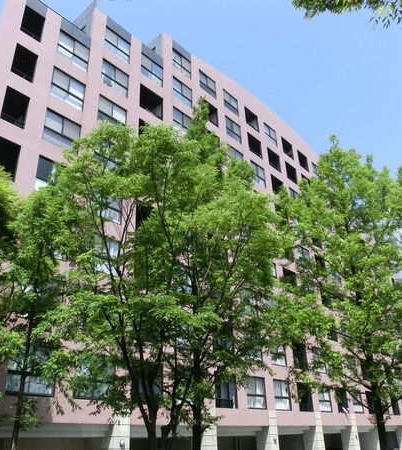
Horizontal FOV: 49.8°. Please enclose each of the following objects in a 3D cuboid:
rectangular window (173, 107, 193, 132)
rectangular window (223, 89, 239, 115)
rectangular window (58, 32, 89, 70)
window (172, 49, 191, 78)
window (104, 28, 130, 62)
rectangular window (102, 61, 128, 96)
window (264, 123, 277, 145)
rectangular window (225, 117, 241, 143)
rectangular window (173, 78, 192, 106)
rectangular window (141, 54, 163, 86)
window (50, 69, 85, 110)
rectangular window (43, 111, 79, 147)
[{"bbox_3d":[-1.305,-7.148,30.576,0.200,1.796,1.930,-24,-34,36],"label":"rectangular window"},{"bbox_3d":[2.520,-10.330,36.851,0.180,1.828,1.871,-24,-34,36],"label":"rectangular window"},{"bbox_3d":[-7.261,-9.917,24.690,0.200,1.796,1.930,-24,-34,36],"label":"rectangular window"},{"bbox_3d":[-1.494,-12.206,32.850,0.180,1.828,1.909,-24,-34,36],"label":"window"},{"bbox_3d":[-5.342,-11.450,27.682,0.180,1.828,1.874,-24,-34,36],"label":"window"},{"bbox_3d":[-5.290,-9.001,26.638,0.200,1.796,1.930,-24,-34,36],"label":"rectangular window"},{"bbox_3d":[6.595,-8.553,41.200,0.200,1.796,1.930,-24,-34,36],"label":"window"},{"bbox_3d":[2.618,-7.763,35.549,0.180,1.828,1.871,-24,-34,36],"label":"rectangular window"},{"bbox_3d":[-1.397,-9.639,31.548,0.180,1.828,1.909,-24,-34,36],"label":"rectangular window"},{"bbox_3d":[-3.406,-10.664,29.908,0.200,1.796,1.930,-24,-34,36],"label":"rectangular window"},{"bbox_3d":[-7.164,-7.334,23.377,0.200,1.796,1.930,-24,-34,36],"label":"window"},{"bbox_3d":[-7.008,-4.662,21.828,0.180,1.828,1.913,-24,-34,36],"label":"rectangular window"}]

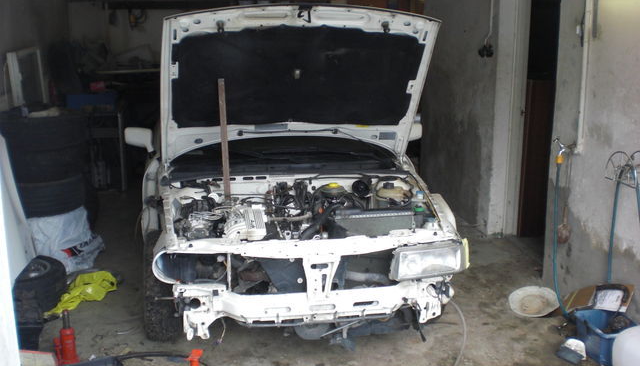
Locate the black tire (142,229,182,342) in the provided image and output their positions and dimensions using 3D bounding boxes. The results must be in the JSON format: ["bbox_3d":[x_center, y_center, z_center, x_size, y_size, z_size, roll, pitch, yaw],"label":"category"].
[{"bbox_3d":[-0.851,0.561,3.808,0.190,0.600,0.600,-3,13,-9],"label":"black tire"}]

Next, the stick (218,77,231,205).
[{"bbox_3d":[-0.488,-0.213,3.607,0.040,0.670,0.025,-3,24,-9],"label":"stick"}]

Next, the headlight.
[{"bbox_3d":[0.498,0.348,3.341,0.380,0.160,0.170,-4,14,-14],"label":"headlight"}]

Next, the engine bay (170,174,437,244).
[{"bbox_3d":[-0.105,0.220,3.710,1.250,0.420,0.850,-3,13,-9],"label":"engine bay"}]

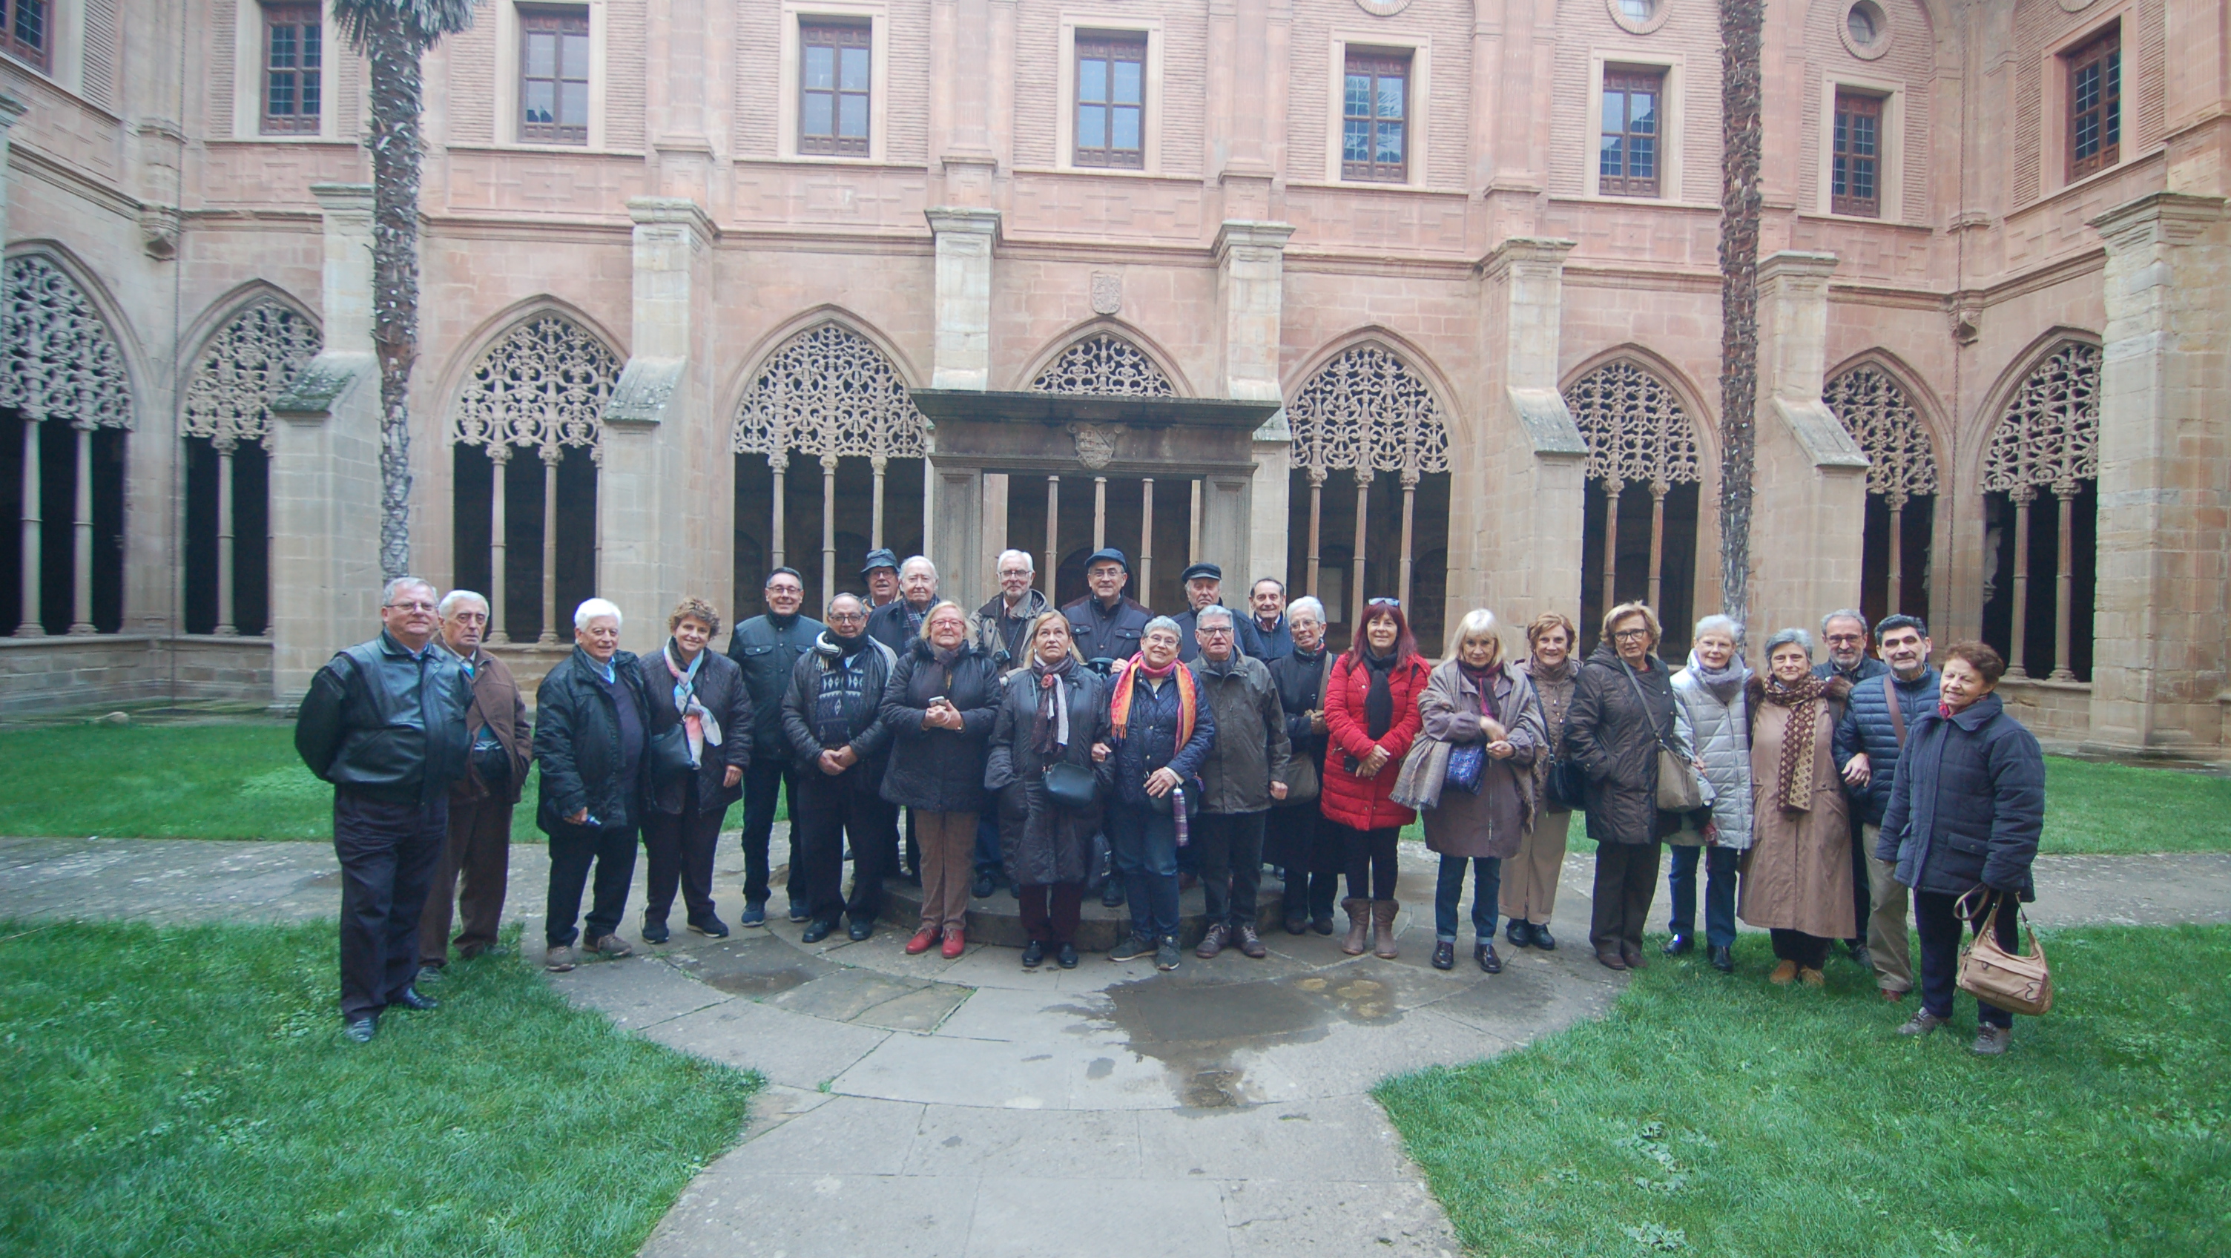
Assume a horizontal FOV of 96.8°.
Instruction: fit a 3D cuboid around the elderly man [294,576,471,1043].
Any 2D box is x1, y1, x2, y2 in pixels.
[{"bbox_3d":[-2.729,0.643,3.689,0.360,1.690,0.540,2,2,33],"label":"elderly man"}]

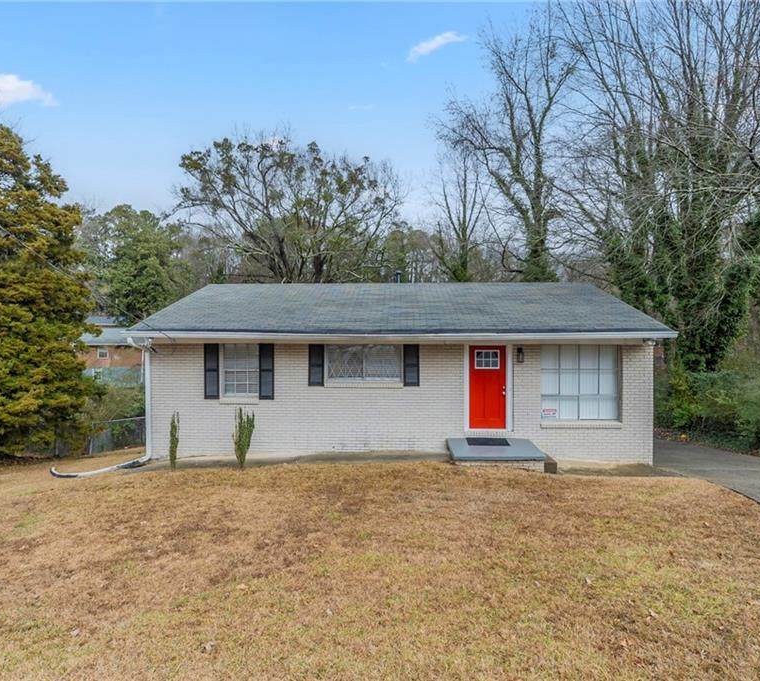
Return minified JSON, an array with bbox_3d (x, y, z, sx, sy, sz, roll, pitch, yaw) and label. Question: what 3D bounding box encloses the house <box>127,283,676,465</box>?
[{"bbox_3d":[0.570,0.500,15.050,12.750,4.900,9.300,0,0,2],"label":"house"}]

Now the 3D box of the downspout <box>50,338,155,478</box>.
[{"bbox_3d":[-6.630,1.550,10.800,2.050,3.150,0.700,0,0,-12],"label":"downspout"}]

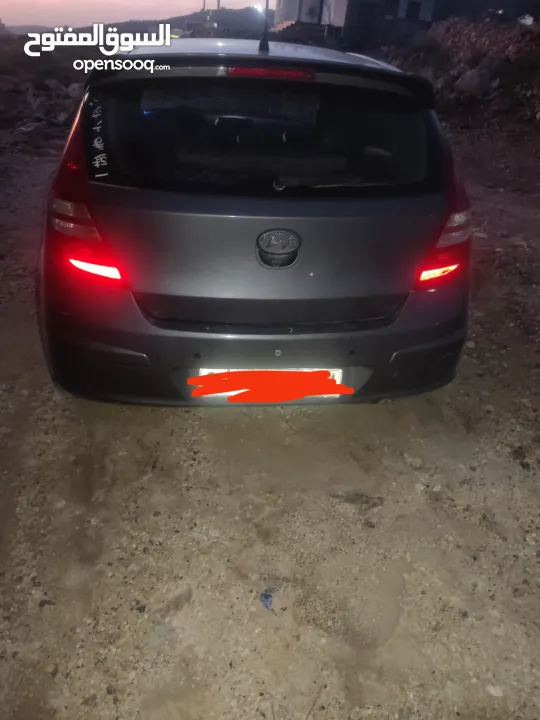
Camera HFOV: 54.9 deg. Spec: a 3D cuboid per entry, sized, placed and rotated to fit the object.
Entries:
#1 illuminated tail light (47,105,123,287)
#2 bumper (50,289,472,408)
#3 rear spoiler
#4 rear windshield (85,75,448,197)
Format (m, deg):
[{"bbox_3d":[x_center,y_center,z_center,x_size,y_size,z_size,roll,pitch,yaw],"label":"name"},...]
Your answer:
[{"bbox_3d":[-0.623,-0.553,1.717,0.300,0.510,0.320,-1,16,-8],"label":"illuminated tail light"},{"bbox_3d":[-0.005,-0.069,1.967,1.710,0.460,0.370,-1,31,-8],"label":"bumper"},{"bbox_3d":[0.011,-0.955,1.769,1.250,0.150,0.250,-1,31,-8],"label":"rear spoiler"},{"bbox_3d":[0.018,-0.746,1.739,1.230,0.420,0.130,-1,-7,-8],"label":"rear windshield"}]

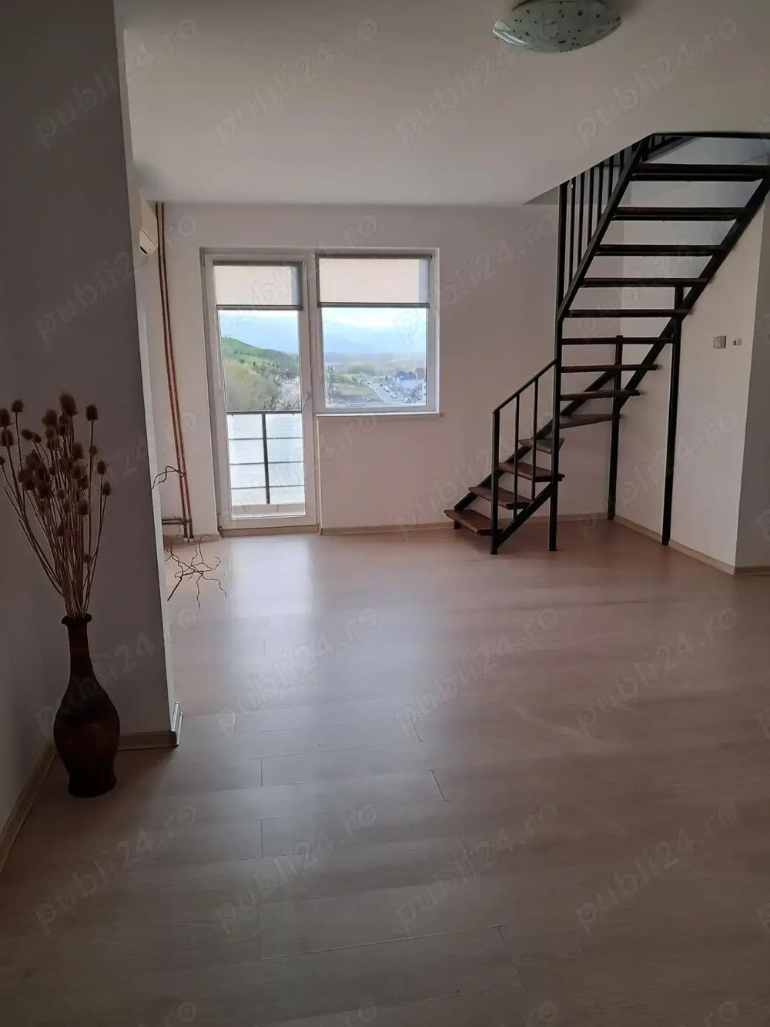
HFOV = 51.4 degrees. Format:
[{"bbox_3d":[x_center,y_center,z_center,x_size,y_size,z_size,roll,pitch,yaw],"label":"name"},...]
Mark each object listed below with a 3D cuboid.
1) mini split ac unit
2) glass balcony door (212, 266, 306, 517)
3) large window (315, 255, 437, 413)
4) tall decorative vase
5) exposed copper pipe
[{"bbox_3d":[-1.535,-1.735,4.857,0.223,0.278,0.840,-3,12,-9],"label":"mini split ac unit"},{"bbox_3d":[-0.914,-0.897,6.138,0.707,1.990,0.080,-3,12,-9],"label":"glass balcony door"},{"bbox_3d":[-0.056,-1.382,6.179,0.955,1.200,0.100,-3,12,-9],"label":"large window"},{"bbox_3d":[-0.996,0.623,2.644,0.226,0.595,0.226,-3,12,-9],"label":"tall decorative vase"},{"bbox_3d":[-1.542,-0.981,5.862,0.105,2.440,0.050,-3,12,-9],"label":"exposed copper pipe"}]

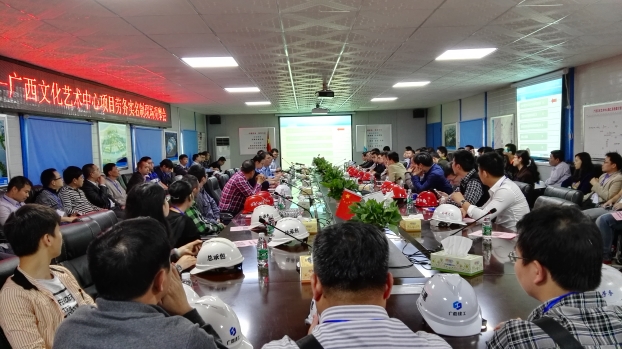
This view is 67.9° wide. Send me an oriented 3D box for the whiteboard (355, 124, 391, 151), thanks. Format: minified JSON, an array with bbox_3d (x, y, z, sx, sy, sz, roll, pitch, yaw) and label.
[{"bbox_3d":[2.113,-1.198,15.406,1.200,0.900,0.030,-2,4,-1],"label":"whiteboard"}]

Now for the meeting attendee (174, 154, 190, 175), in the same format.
[{"bbox_3d":[-2.659,0.240,10.205,0.700,1.320,0.500,-1,4,8],"label":"meeting attendee"}]

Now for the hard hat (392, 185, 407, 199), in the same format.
[{"bbox_3d":[1.032,0.188,5.407,0.280,0.150,0.220,1,5,39],"label":"hard hat"}]

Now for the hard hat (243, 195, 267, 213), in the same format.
[{"bbox_3d":[-0.613,0.326,5.245,0.290,0.160,0.220,-4,4,-26],"label":"hard hat"}]

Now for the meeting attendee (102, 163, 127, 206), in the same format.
[{"bbox_3d":[-2.770,0.446,6.972,0.800,1.240,0.500,-2,4,-5],"label":"meeting attendee"}]

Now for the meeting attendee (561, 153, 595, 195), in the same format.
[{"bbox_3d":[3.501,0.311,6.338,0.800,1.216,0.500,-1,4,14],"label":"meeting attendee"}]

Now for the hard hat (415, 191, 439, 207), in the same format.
[{"bbox_3d":[1.250,0.251,4.967,0.220,0.156,0.280,-4,4,-31],"label":"hard hat"}]

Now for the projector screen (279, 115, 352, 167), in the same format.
[{"bbox_3d":[0.179,-1.063,15.568,2.500,1.880,0.060,-2,4,-1],"label":"projector screen"}]

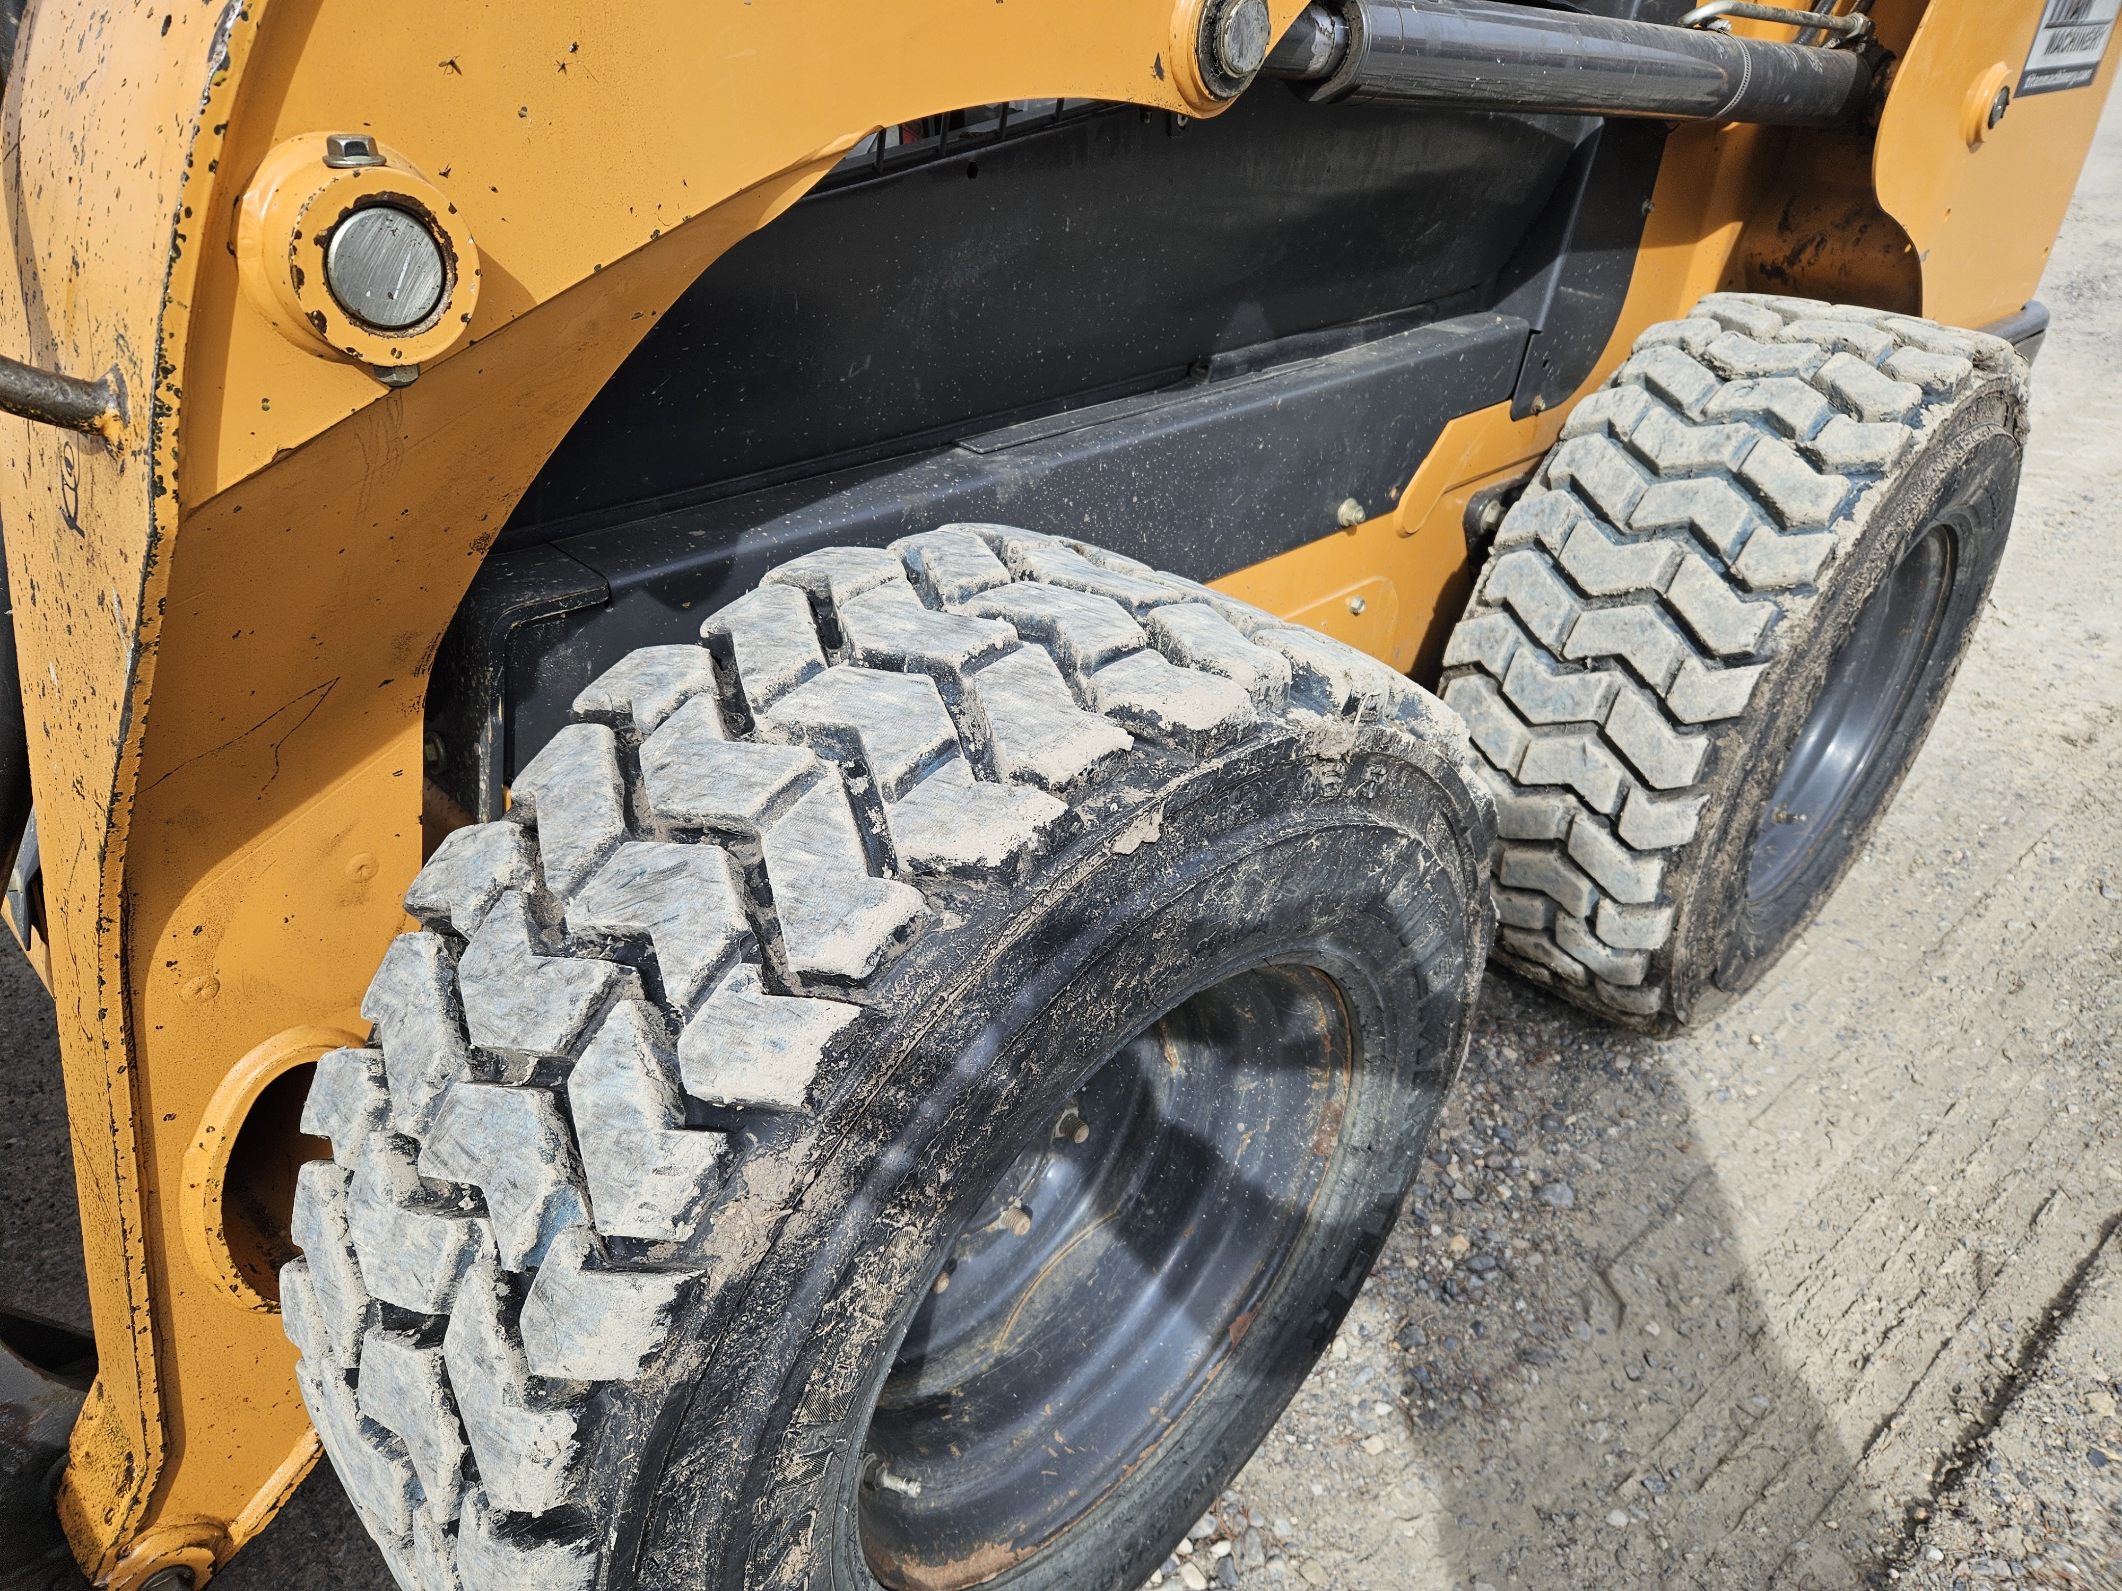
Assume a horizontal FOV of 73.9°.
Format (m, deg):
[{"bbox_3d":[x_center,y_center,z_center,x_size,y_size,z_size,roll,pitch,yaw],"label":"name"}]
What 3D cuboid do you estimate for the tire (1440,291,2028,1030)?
[{"bbox_3d":[0.770,-0.140,1.641,0.832,0.828,0.312,-25,42,-37],"label":"tire"}]

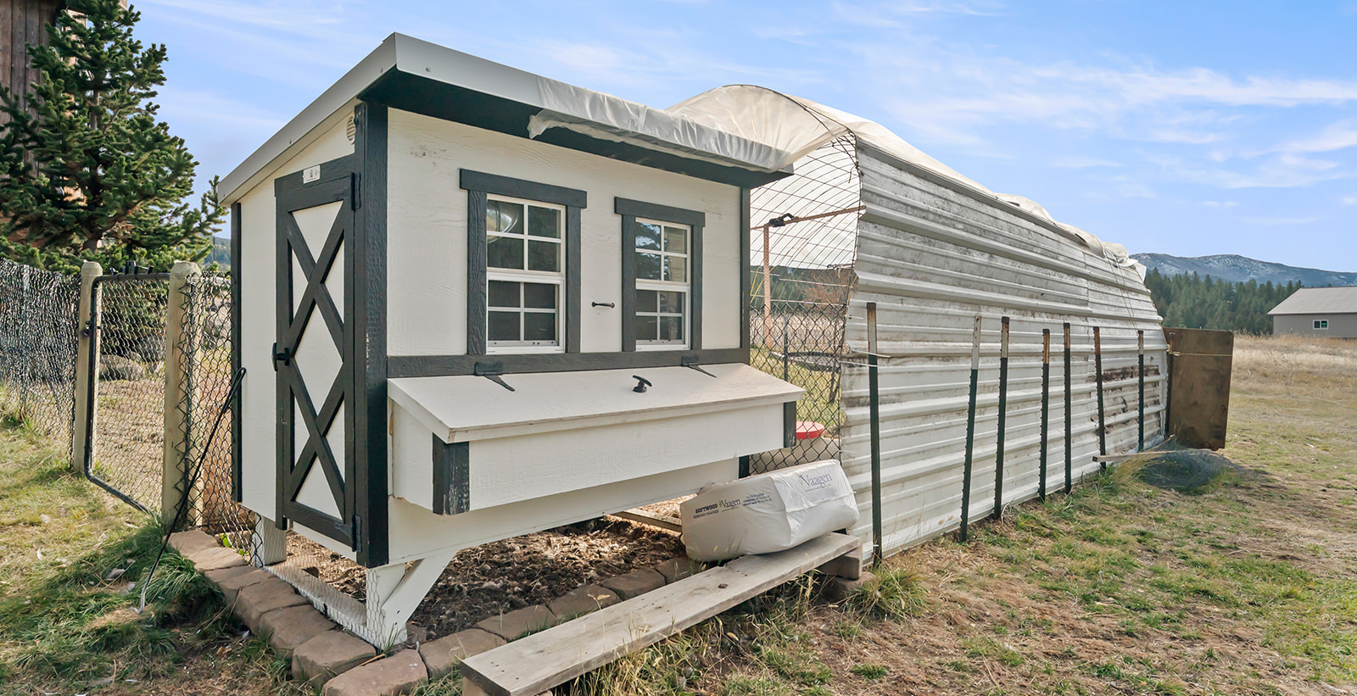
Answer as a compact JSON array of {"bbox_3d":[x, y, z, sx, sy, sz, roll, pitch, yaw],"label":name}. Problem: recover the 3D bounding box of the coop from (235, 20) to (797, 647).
[{"bbox_3d":[-0.720,0.011,3.210,1.912,1.896,1.966,2,2,44],"label":"coop"}]

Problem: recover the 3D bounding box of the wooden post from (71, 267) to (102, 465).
[{"bbox_3d":[-3.629,0.110,4.170,0.100,1.279,0.100,2,2,-41],"label":"wooden post"}]

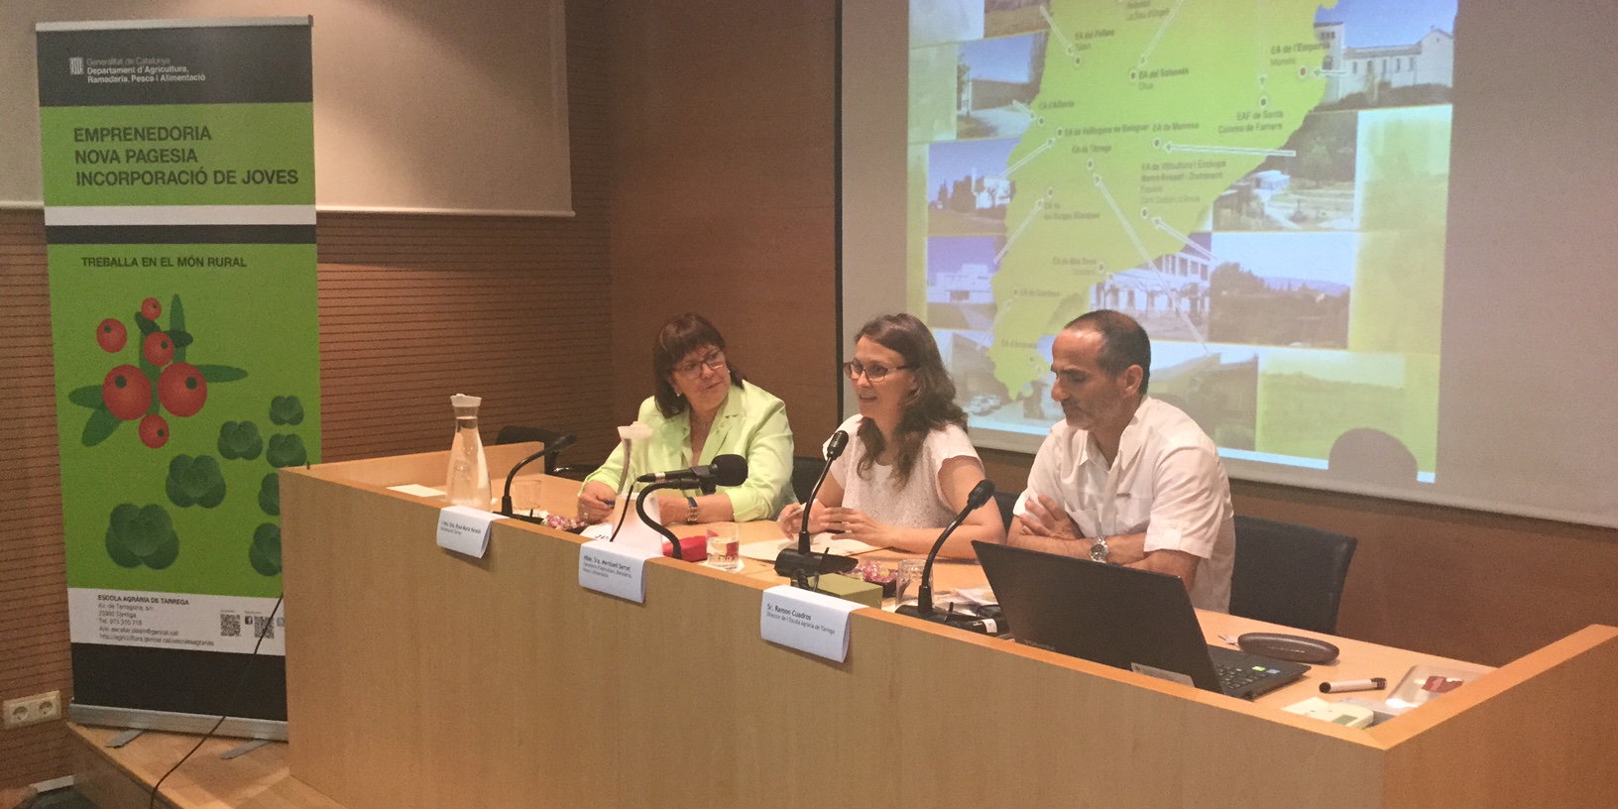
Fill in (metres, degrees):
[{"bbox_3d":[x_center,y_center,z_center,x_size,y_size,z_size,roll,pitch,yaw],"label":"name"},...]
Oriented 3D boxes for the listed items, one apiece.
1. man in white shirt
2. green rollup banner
[{"bbox_3d":[0.612,0.460,2.960,0.580,1.300,0.720,5,8,44],"label":"man in white shirt"},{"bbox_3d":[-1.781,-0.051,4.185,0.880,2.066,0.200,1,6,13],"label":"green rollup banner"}]

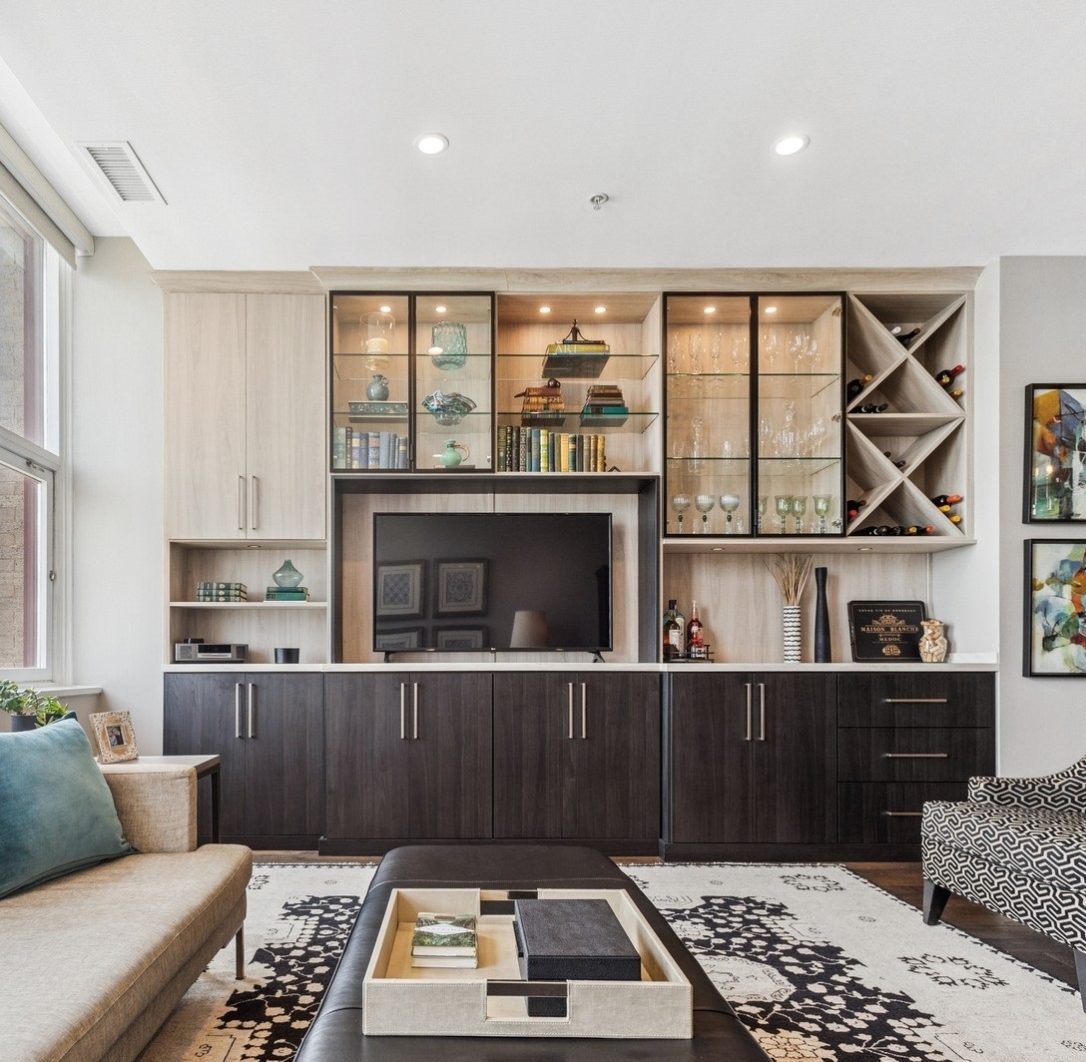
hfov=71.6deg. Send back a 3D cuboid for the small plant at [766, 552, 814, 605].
[{"bbox_3d":[1.200,0.233,3.660,0.236,0.261,0.190,0,-3,-2],"label":"small plant"}]

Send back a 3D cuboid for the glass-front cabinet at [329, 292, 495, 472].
[{"bbox_3d":[-0.619,-0.684,3.720,0.777,0.842,0.380,0,-3,-2],"label":"glass-front cabinet"}]

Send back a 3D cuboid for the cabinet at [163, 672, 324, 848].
[{"bbox_3d":[-1.496,1.160,3.915,0.801,0.888,0.330,0,0,0],"label":"cabinet"}]

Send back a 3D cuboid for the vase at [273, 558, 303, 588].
[{"bbox_3d":[-1.280,0.213,3.780,0.150,0.150,0.150,0,-3,-2],"label":"vase"}]

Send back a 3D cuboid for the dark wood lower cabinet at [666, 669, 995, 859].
[{"bbox_3d":[1.335,1.121,3.781,1.546,0.899,0.490,0,0,0],"label":"dark wood lower cabinet"}]

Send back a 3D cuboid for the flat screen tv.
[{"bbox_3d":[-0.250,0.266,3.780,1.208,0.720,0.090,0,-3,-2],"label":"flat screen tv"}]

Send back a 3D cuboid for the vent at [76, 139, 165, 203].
[{"bbox_3d":[-1.630,-1.380,2.930,0.200,0.040,0.370,0,0,0],"label":"vent"}]

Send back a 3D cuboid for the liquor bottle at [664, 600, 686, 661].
[{"bbox_3d":[0.677,0.510,3.860,0.095,0.304,0.085,0,0,0],"label":"liquor bottle"}]

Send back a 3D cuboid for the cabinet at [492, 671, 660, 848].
[{"bbox_3d":[0.148,1.085,3.745,0.783,0.836,0.430,0,-3,-2],"label":"cabinet"}]

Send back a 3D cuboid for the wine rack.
[{"bbox_3d":[1.701,-0.529,3.720,0.602,1.151,0.380,0,-3,-2],"label":"wine rack"}]

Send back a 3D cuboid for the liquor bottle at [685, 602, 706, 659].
[{"bbox_3d":[0.775,0.503,3.820,0.086,0.297,0.082,0,0,0],"label":"liquor bottle"}]

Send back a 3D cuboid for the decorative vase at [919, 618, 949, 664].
[{"bbox_3d":[1.866,0.525,3.600,0.137,0.215,0.130,0,-3,-2],"label":"decorative vase"}]

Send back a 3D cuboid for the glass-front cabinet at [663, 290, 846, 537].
[{"bbox_3d":[0.979,-0.529,3.720,0.842,1.140,0.380,0,-3,-2],"label":"glass-front cabinet"}]

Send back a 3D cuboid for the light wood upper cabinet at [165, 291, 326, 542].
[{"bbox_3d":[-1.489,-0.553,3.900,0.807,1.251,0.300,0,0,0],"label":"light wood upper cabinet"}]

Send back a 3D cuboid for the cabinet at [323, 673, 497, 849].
[{"bbox_3d":[-0.668,1.141,3.840,0.826,0.886,0.400,0,0,0],"label":"cabinet"}]

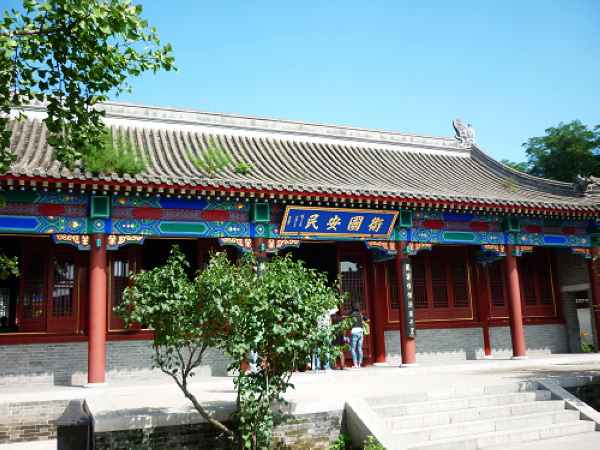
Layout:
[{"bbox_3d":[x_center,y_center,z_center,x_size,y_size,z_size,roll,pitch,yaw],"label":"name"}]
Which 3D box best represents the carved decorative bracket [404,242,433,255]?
[{"bbox_3d":[2.939,0.606,14.073,0.732,0.319,0.103,2,-11,-22],"label":"carved decorative bracket"}]

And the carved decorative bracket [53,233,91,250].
[{"bbox_3d":[-4.536,0.344,11.386,0.710,0.310,0.100,2,-11,-21],"label":"carved decorative bracket"}]

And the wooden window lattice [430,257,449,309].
[{"bbox_3d":[4.002,1.652,16.361,0.487,1.451,0.070,2,-11,-21],"label":"wooden window lattice"}]

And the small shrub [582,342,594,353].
[{"bbox_3d":[8.675,3.684,17.200,0.340,0.320,0.340,2,-11,-22],"label":"small shrub"}]

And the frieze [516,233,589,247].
[{"bbox_3d":[6.928,0.451,15.780,2.755,0.321,0.230,2,-11,-22],"label":"frieze"}]

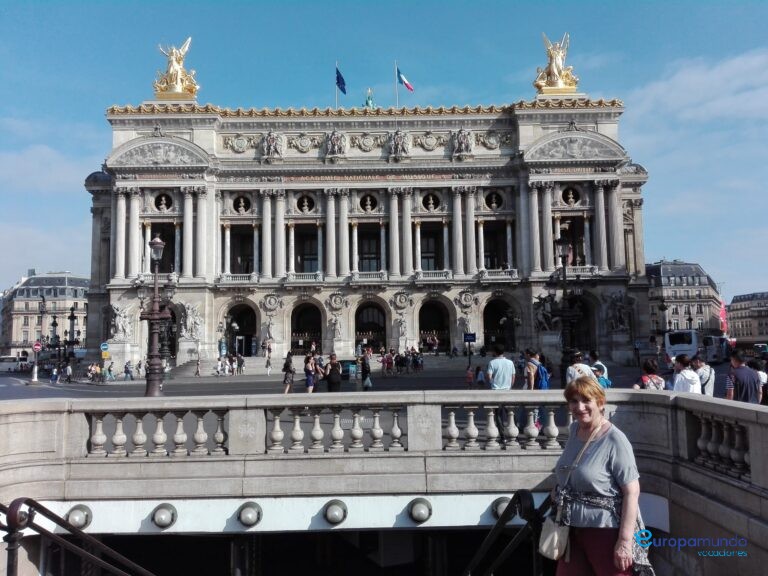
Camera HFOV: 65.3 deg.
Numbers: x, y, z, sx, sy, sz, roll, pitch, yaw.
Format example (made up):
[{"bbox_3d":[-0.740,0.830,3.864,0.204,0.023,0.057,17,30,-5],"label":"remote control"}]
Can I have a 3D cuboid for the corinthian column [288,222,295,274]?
[{"bbox_3d":[-10.845,-4.649,70.269,0.759,6.184,0.759,-1,-6,-2],"label":"corinthian column"}]

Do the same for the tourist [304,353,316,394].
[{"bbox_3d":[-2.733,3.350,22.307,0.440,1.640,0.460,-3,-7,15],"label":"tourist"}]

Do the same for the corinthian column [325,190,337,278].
[{"bbox_3d":[-6.246,-6.322,70.129,1.440,10.460,1.400,-1,-4,-1],"label":"corinthian column"}]

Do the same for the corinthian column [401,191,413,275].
[{"bbox_3d":[2.766,-6.463,69.779,1.400,10.461,1.400,-1,-6,0],"label":"corinthian column"}]

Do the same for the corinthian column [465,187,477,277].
[{"bbox_3d":[10.206,-6.691,70.482,1.477,10.525,1.477,-1,-6,-2],"label":"corinthian column"}]

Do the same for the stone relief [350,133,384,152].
[{"bbox_3d":[-1.964,-17.319,71.298,4.046,2.464,0.500,-1,-6,-1],"label":"stone relief"}]

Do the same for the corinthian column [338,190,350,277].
[{"bbox_3d":[-4.341,-6.017,65.833,1.320,9.740,1.300,-1,-5,-2],"label":"corinthian column"}]

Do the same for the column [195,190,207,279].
[{"bbox_3d":[-20.701,-6.295,67.944,1.380,10.479,1.380,-1,-6,-1],"label":"column"}]

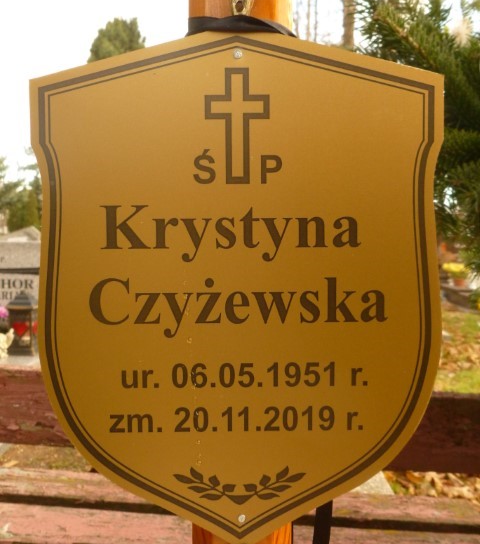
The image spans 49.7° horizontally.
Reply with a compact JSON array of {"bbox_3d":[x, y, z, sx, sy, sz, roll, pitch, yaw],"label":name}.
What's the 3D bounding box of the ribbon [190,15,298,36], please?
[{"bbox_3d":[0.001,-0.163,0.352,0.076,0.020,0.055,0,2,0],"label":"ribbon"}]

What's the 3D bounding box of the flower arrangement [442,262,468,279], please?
[{"bbox_3d":[2.410,-0.010,5.800,0.300,0.200,0.280,0,2,0],"label":"flower arrangement"}]

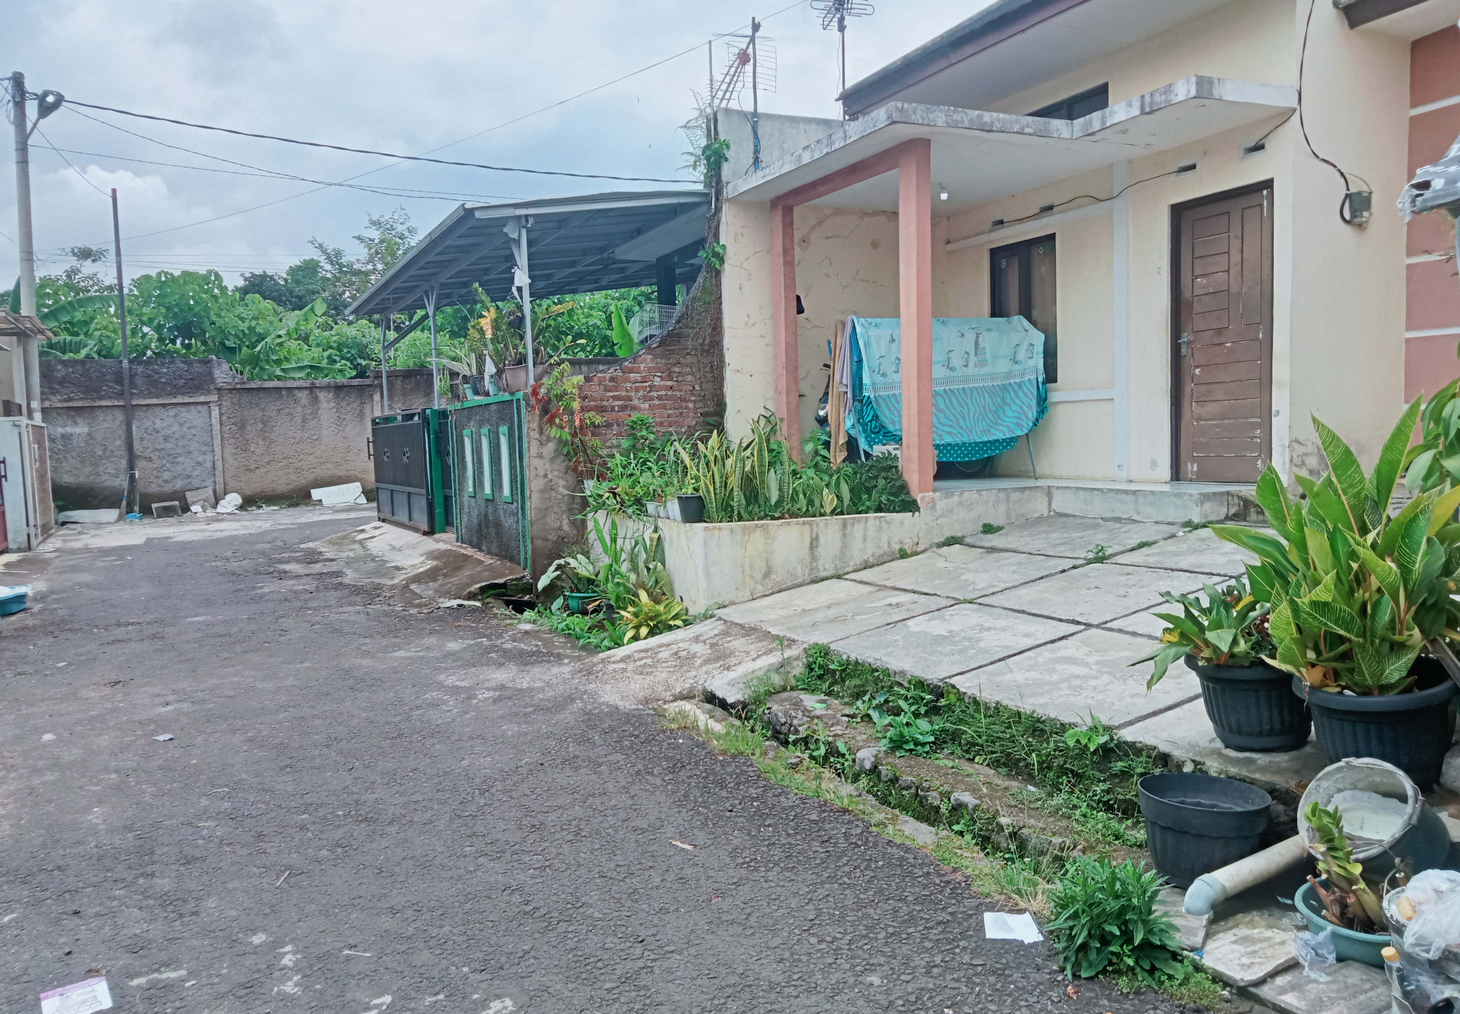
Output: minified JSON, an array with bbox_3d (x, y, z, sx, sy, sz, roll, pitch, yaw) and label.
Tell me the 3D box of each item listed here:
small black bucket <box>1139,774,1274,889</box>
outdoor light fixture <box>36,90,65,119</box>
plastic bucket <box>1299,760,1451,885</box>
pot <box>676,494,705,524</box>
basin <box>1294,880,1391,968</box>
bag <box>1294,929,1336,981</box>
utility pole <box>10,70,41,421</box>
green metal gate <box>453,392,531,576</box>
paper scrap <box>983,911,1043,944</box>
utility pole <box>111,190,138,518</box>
[{"bbox_3d":[1.432,0.990,3.590,0.380,0.260,0.380,0,5,-24],"label":"small black bucket"},{"bbox_3d":[-10.649,-6.298,18.500,0.360,0.360,0.460,-4,4,-30],"label":"outdoor light fixture"},{"bbox_3d":[1.891,0.947,3.430,0.305,0.330,0.330,39,-12,-23],"label":"plastic bucket"},{"bbox_3d":[-0.261,0.008,8.051,0.190,0.190,0.190,-1,4,0],"label":"pot"},{"bbox_3d":[1.674,1.081,3.035,0.390,0.115,0.390,-4,5,0],"label":"basin"},{"bbox_3d":[1.472,1.127,2.970,0.105,0.095,0.110,0,5,26],"label":"bag"},{"bbox_3d":[-11.392,-3.324,19.265,0.280,7.430,0.280,-3,4,-23],"label":"utility pole"},{"bbox_3d":[-2.212,-0.269,10.953,0.120,1.430,2.970,-3,5,-24],"label":"green metal gate"},{"bbox_3d":[0.799,1.199,3.377,0.154,0.012,0.210,-2,4,0],"label":"paper scrap"},{"bbox_3d":[-11.217,-2.809,21.822,0.140,6.034,0.140,-3,4,-23],"label":"utility pole"}]

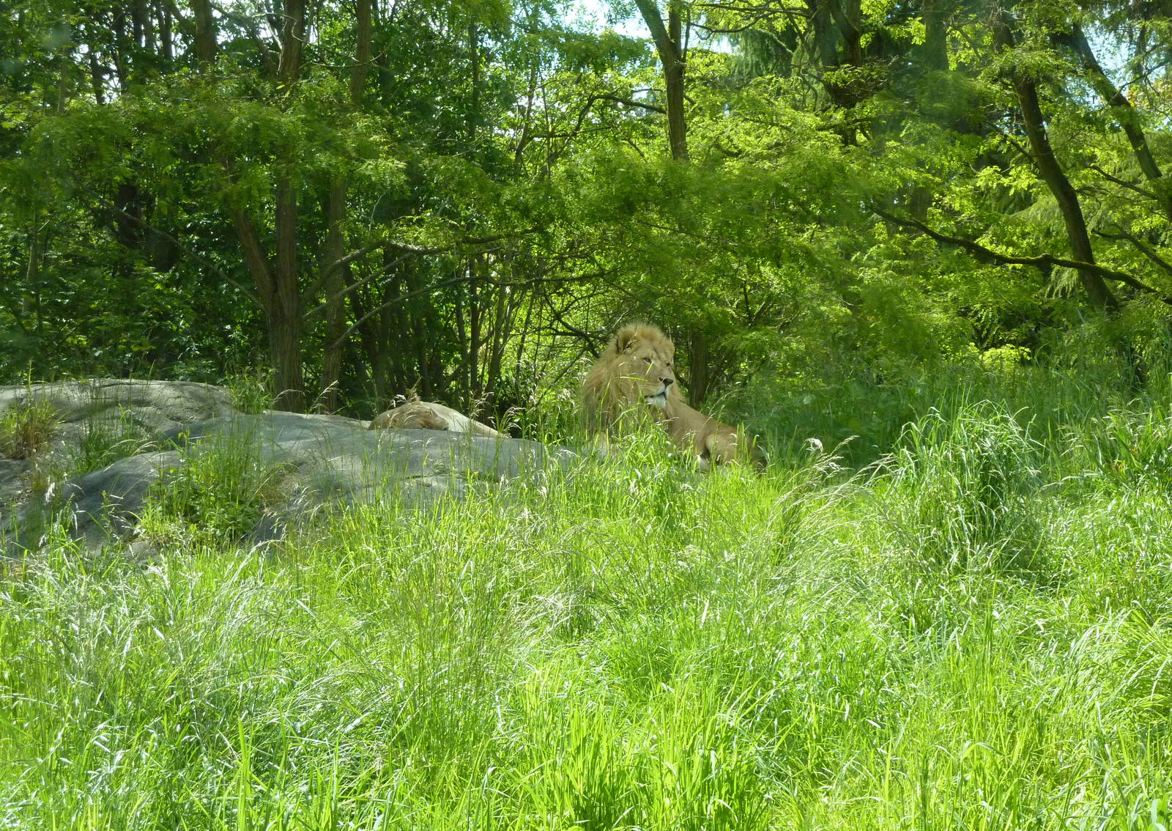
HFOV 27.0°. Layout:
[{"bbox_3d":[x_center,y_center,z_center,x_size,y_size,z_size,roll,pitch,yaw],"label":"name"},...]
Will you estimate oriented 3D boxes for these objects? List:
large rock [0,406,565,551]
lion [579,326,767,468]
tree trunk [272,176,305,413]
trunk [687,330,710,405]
[{"bbox_3d":[-1.779,0.348,14.600,3.350,0.850,2.400,0,2,0],"label":"large rock"},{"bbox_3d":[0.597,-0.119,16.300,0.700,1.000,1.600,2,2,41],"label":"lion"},{"bbox_3d":[-2.506,-1.036,20.500,0.280,2.000,0.280,0,2,0],"label":"tree trunk"},{"bbox_3d":[0.943,-0.412,20.500,0.180,0.680,0.180,0,2,0],"label":"trunk"}]

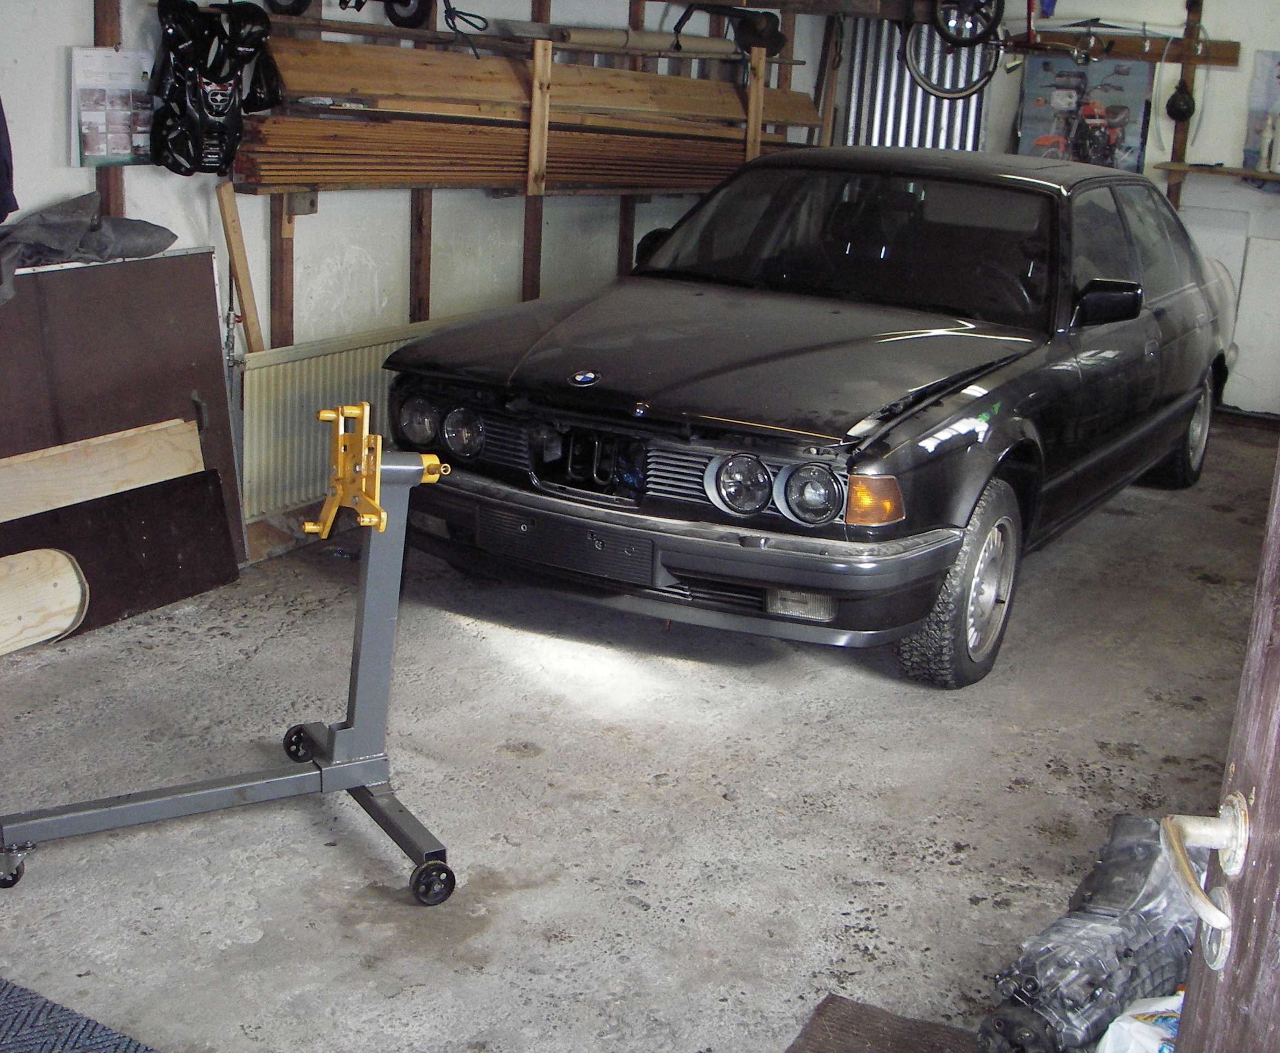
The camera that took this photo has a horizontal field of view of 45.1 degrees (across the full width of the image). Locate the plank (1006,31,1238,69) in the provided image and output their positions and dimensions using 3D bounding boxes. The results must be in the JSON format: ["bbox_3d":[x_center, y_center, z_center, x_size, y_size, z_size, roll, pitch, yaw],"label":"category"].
[{"bbox_3d":[2.460,-2.454,7.905,1.159,0.118,0.025,11,18,26],"label":"plank"}]

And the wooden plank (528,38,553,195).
[{"bbox_3d":[-0.367,-1.499,5.670,0.042,0.555,0.050,12,17,27],"label":"wooden plank"}]

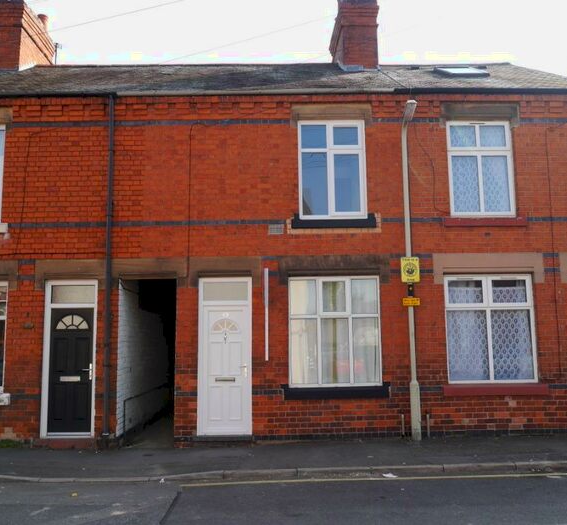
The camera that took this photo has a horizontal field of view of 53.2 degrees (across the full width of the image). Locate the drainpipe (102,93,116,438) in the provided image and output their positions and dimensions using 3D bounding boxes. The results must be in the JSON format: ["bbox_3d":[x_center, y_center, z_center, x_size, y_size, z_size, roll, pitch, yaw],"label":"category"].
[{"bbox_3d":[-2.765,-0.046,8.969,0.080,5.416,0.080,-1,-7,-1],"label":"drainpipe"}]

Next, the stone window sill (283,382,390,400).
[{"bbox_3d":[0.816,2.011,8.878,1.677,0.243,0.170,-1,-7,-1],"label":"stone window sill"}]

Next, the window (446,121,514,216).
[{"bbox_3d":[3.278,-1.553,9.441,1.108,1.652,0.080,-1,-7,-1],"label":"window"}]

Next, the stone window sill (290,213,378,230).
[{"bbox_3d":[0.811,-0.659,9.217,1.363,0.237,0.170,-1,-7,-1],"label":"stone window sill"}]

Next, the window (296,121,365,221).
[{"bbox_3d":[0.807,-1.534,9.394,1.127,1.678,0.080,-1,-7,-1],"label":"window"}]

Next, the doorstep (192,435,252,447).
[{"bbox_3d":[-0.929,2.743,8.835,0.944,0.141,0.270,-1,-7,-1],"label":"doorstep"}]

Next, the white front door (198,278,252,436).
[{"bbox_3d":[-0.930,1.476,9.021,0.865,2.460,0.080,-1,-7,-1],"label":"white front door"}]

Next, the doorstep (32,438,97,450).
[{"bbox_3d":[-3.358,2.781,8.786,0.950,0.167,0.270,-1,-7,-1],"label":"doorstep"}]

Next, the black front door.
[{"bbox_3d":[-3.355,1.694,8.960,0.685,1.950,0.060,-1,-7,-1],"label":"black front door"}]

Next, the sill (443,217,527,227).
[{"bbox_3d":[3.281,-0.643,9.249,1.330,0.153,0.170,-1,-7,-1],"label":"sill"}]

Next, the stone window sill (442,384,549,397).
[{"bbox_3d":[3.321,1.996,8.920,1.649,0.192,0.180,-1,-7,-1],"label":"stone window sill"}]

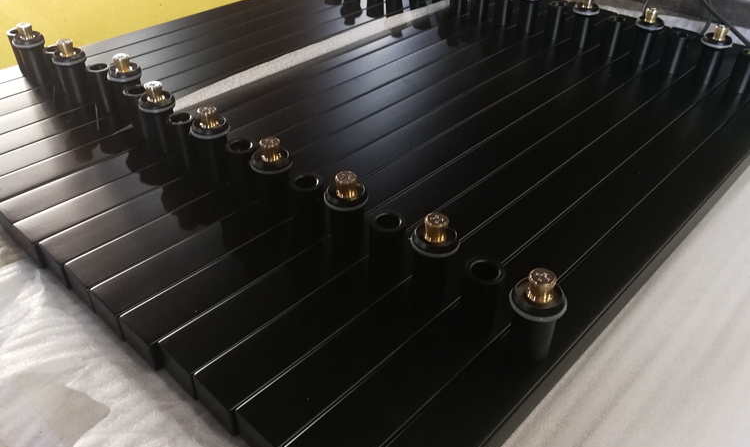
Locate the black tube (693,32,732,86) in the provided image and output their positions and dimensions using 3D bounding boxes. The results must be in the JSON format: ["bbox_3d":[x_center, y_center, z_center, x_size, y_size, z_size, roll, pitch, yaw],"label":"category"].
[{"bbox_3d":[0.387,-0.190,0.677,0.030,0.050,0.030,32,48,33],"label":"black tube"}]

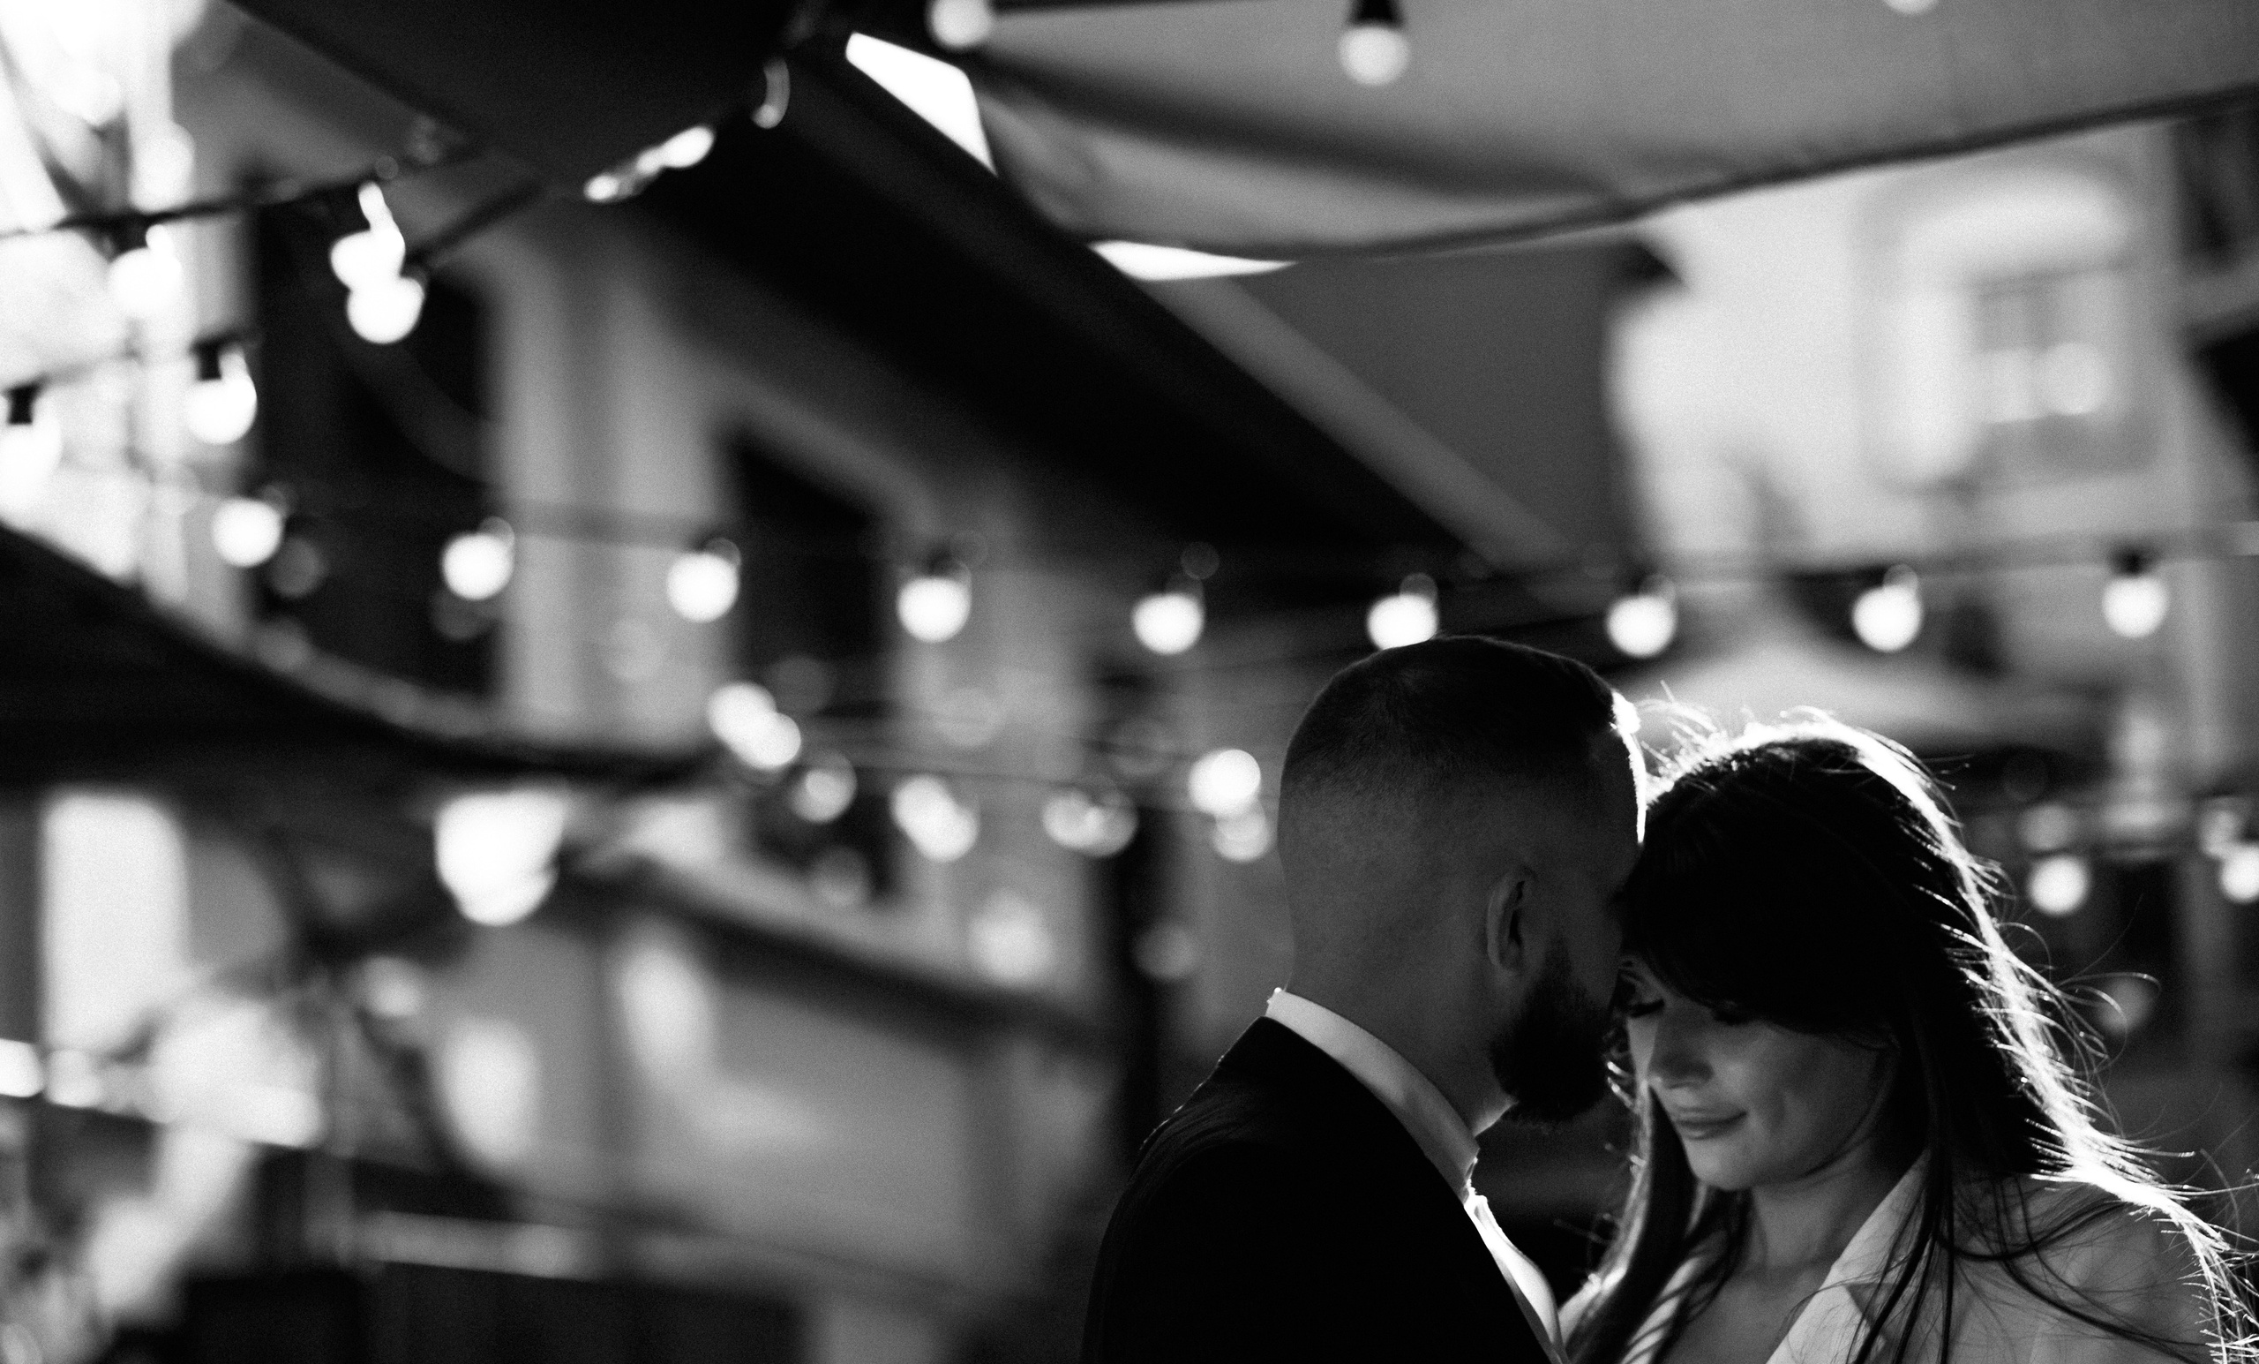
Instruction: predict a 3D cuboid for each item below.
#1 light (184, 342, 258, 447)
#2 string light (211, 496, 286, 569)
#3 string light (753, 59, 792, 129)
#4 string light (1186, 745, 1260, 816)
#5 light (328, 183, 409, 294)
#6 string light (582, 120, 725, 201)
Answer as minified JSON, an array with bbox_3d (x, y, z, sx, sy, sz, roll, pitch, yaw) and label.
[{"bbox_3d":[-0.750,-0.238,4.400,0.050,0.092,0.050,0,-10,-10],"label":"light"},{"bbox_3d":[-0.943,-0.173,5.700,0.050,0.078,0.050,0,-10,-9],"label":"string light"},{"bbox_3d":[-0.289,-0.469,4.250,0.045,0.065,0.045,-1,-9,-4],"label":"string light"},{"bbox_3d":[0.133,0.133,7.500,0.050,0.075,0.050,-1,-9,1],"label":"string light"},{"bbox_3d":[-0.614,-0.358,4.300,0.050,0.090,0.050,0,-9,-8],"label":"light"},{"bbox_3d":[-0.385,-0.419,4.300,0.090,0.050,0.050,-23,7,0],"label":"string light"}]

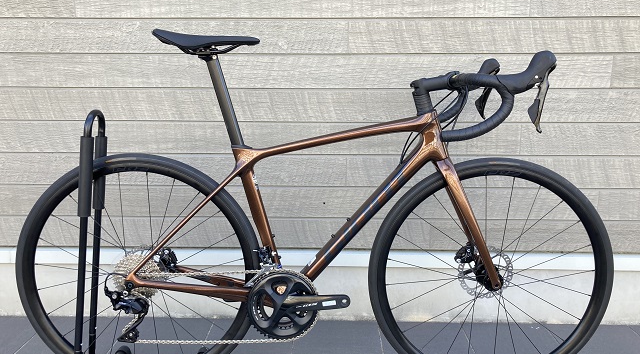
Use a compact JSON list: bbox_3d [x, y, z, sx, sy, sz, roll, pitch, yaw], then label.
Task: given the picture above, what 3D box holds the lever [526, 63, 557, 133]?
[{"bbox_3d":[0.484,-0.171,1.137,0.055,0.152,0.034,0,11,1],"label":"lever"}]

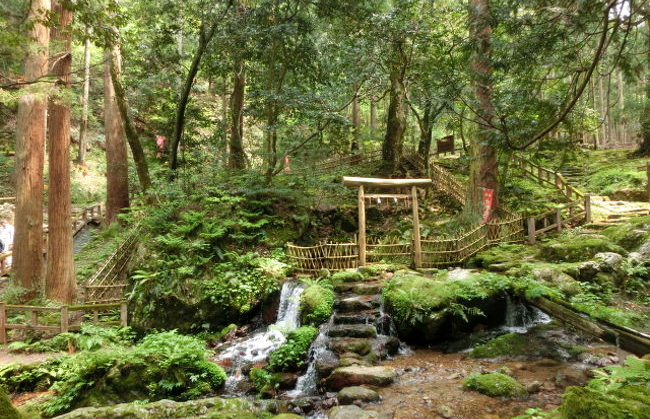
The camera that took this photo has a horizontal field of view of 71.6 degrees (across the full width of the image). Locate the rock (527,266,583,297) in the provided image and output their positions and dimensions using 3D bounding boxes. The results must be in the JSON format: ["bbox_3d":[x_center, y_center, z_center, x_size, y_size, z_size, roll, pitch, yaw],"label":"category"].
[{"bbox_3d":[4.580,1.420,9.000,0.950,0.570,0.700,0,0,17],"label":"rock"}]

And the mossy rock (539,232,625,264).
[{"bbox_3d":[5.800,0.860,10.200,1.650,0.600,1.100,0,0,17],"label":"mossy rock"}]

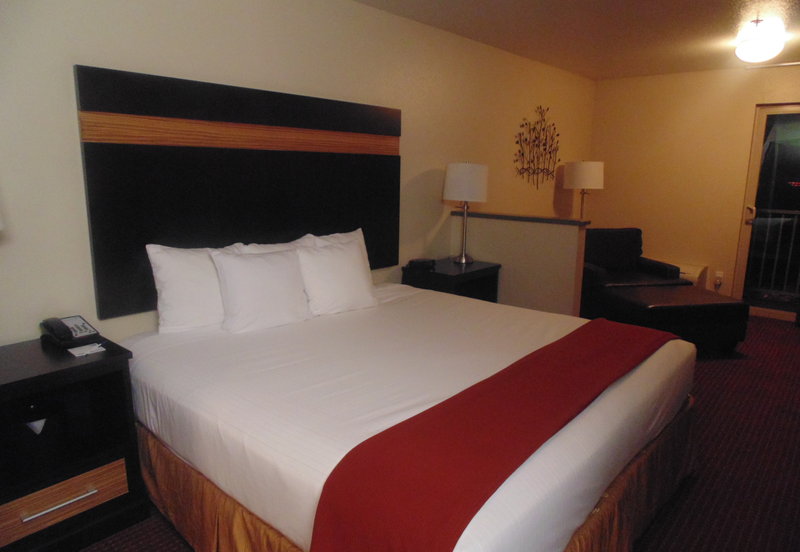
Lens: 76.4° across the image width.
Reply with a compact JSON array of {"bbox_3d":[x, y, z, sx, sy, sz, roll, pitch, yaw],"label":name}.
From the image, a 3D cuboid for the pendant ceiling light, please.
[{"bbox_3d":[2.623,-1.714,3.734,0.290,0.230,0.290,11,15,41],"label":"pendant ceiling light"}]

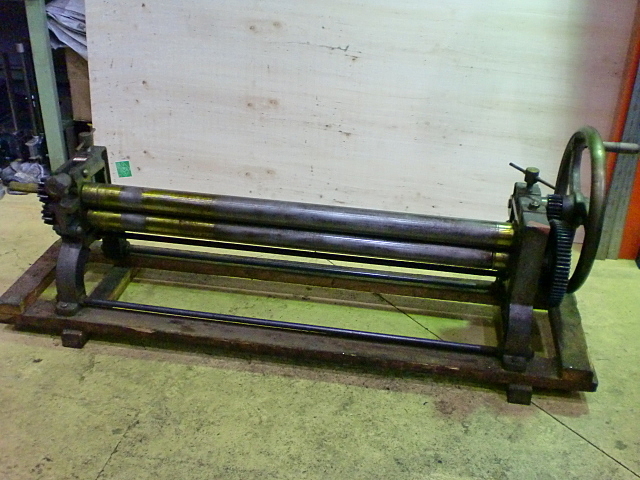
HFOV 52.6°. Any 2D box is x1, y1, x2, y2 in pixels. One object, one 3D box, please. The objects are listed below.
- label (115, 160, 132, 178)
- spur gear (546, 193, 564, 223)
[{"bbox_3d":[-0.807,-0.291,2.670,0.061,0.064,0.002,-5,16,11],"label":"label"},{"bbox_3d":[0.582,-0.078,1.602,0.038,0.068,0.068,6,28,7],"label":"spur gear"}]

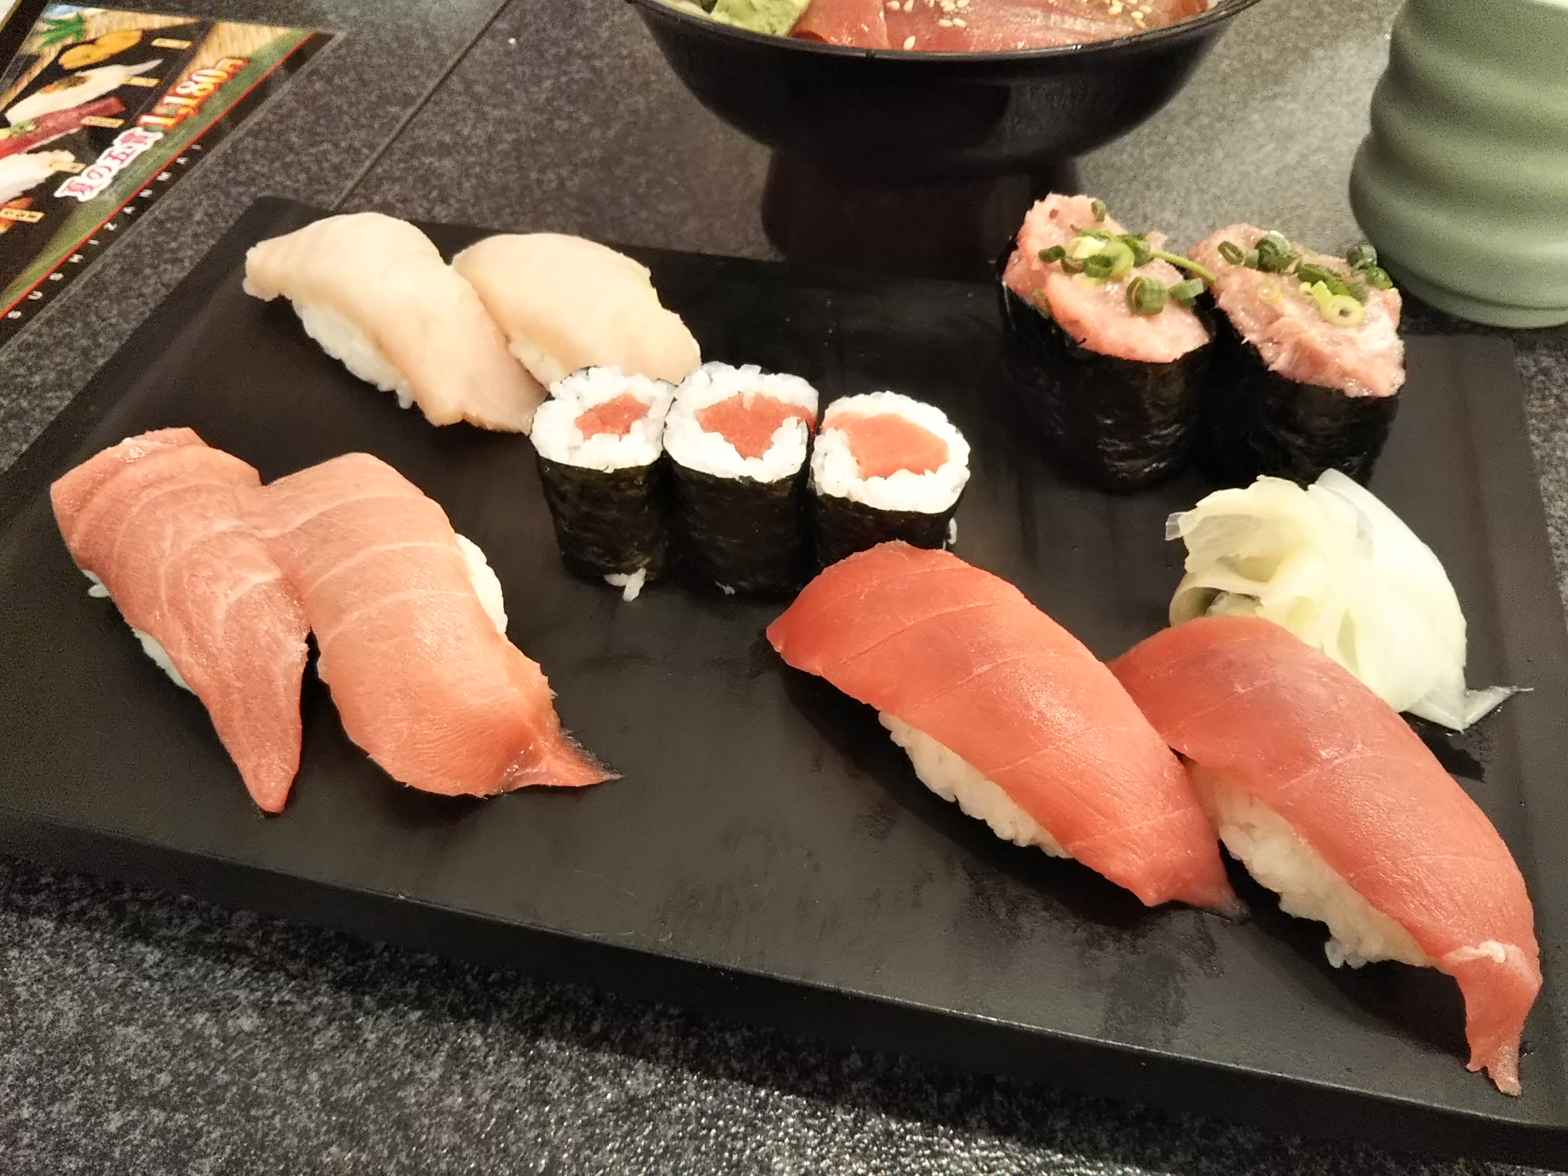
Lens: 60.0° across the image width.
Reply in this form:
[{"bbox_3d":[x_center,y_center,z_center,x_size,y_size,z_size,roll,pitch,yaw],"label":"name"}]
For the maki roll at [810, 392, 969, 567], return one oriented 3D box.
[{"bbox_3d":[0.019,-0.016,0.254,0.029,0.026,0.030,-1,48,1],"label":"maki roll"}]

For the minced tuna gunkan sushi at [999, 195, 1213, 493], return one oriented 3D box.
[{"bbox_3d":[0.064,-0.049,0.273,0.033,0.040,0.056,-16,49,-13],"label":"minced tuna gunkan sushi"}]

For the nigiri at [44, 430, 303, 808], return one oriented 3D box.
[{"bbox_3d":[-0.106,-0.005,0.244,0.035,0.032,0.087,-31,54,-24],"label":"nigiri"}]

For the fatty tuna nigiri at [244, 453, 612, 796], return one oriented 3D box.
[{"bbox_3d":[-0.069,0.001,0.237,0.036,0.032,0.092,-29,53,-22],"label":"fatty tuna nigiri"}]

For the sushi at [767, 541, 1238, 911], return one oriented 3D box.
[{"bbox_3d":[0.033,0.015,0.222,0.032,0.031,0.089,-33,55,-25],"label":"sushi"}]

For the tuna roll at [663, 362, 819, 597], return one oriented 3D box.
[{"bbox_3d":[-0.007,-0.019,0.254,0.029,0.031,0.031,-3,48,0],"label":"tuna roll"}]

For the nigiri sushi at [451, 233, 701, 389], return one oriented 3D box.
[{"bbox_3d":[-0.046,-0.059,0.291,0.034,0.031,0.080,-34,55,-26],"label":"nigiri sushi"}]

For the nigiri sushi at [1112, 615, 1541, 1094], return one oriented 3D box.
[{"bbox_3d":[0.084,0.030,0.206,0.031,0.030,0.086,-24,51,-19],"label":"nigiri sushi"}]

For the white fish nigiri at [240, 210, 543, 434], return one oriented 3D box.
[{"bbox_3d":[-0.088,-0.066,0.300,0.088,0.030,0.032,33,57,28],"label":"white fish nigiri"}]

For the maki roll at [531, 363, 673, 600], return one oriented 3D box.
[{"bbox_3d":[-0.031,-0.020,0.255,0.029,0.032,0.029,-1,48,1],"label":"maki roll"}]

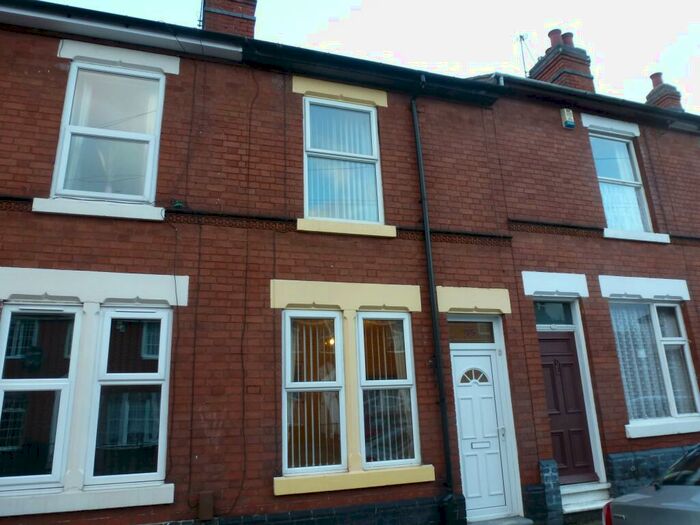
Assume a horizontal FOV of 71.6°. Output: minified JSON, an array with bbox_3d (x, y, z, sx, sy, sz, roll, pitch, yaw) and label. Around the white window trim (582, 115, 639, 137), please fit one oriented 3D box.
[{"bbox_3d":[4.263,-2.225,7.980,1.170,0.243,0.100,3,-16,-17],"label":"white window trim"}]

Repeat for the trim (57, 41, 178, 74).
[{"bbox_3d":[-2.687,-2.384,5.719,1.284,0.230,0.100,3,-16,-17],"label":"trim"}]

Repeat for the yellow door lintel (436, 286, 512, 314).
[{"bbox_3d":[1.595,0.506,6.308,1.057,0.325,0.120,3,-16,-17],"label":"yellow door lintel"}]

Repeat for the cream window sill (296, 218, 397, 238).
[{"bbox_3d":[-0.036,-0.394,5.955,1.261,0.143,0.120,3,-16,-17],"label":"cream window sill"}]

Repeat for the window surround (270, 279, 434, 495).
[{"bbox_3d":[0.026,1.327,5.493,1.860,2.233,0.160,3,-16,-17],"label":"window surround"}]

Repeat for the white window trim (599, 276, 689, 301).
[{"bbox_3d":[4.391,0.404,7.275,1.669,0.311,0.120,3,-16,-17],"label":"white window trim"}]

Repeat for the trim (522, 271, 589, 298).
[{"bbox_3d":[2.846,0.327,6.797,1.068,0.331,0.120,3,-16,-17],"label":"trim"}]

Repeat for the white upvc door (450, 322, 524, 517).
[{"bbox_3d":[1.584,1.832,5.989,0.800,2.386,0.090,3,-16,-17],"label":"white upvc door"}]

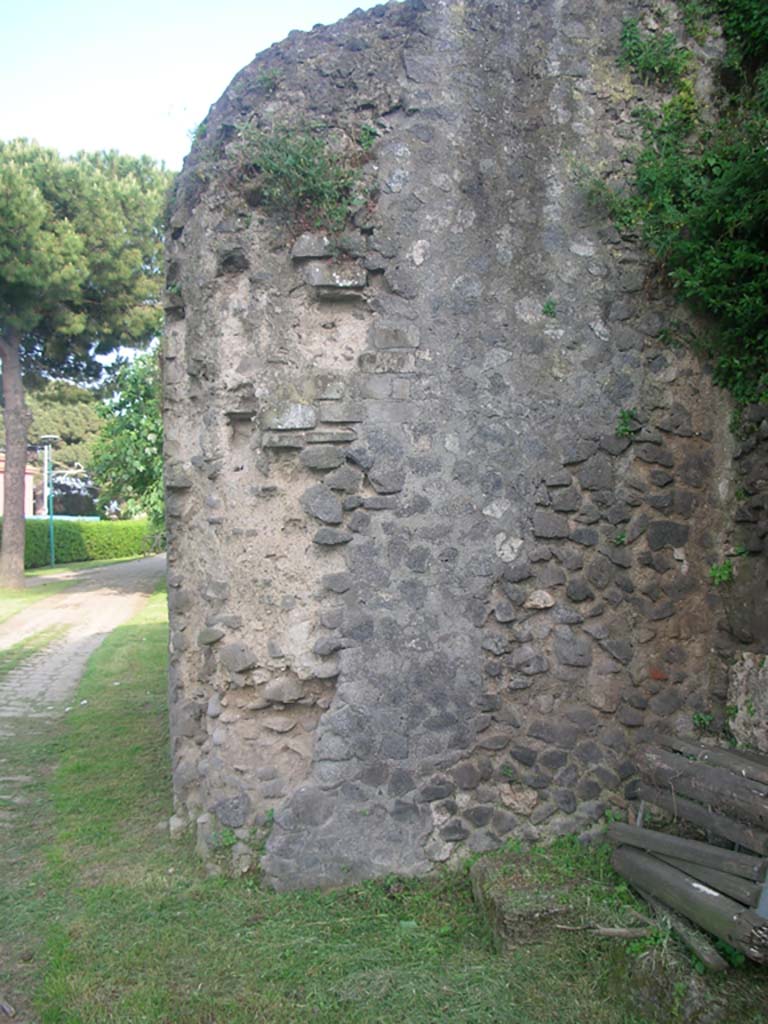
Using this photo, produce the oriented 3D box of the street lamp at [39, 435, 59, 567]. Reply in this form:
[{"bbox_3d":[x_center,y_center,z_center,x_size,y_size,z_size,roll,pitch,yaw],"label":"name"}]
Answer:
[{"bbox_3d":[-11.290,-0.372,35.000,0.650,4.450,0.650,-1,0,-18],"label":"street lamp"}]

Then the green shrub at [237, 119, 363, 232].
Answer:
[{"bbox_3d":[-0.406,-1.555,4.800,0.590,0.510,0.360,-1,0,9],"label":"green shrub"}]

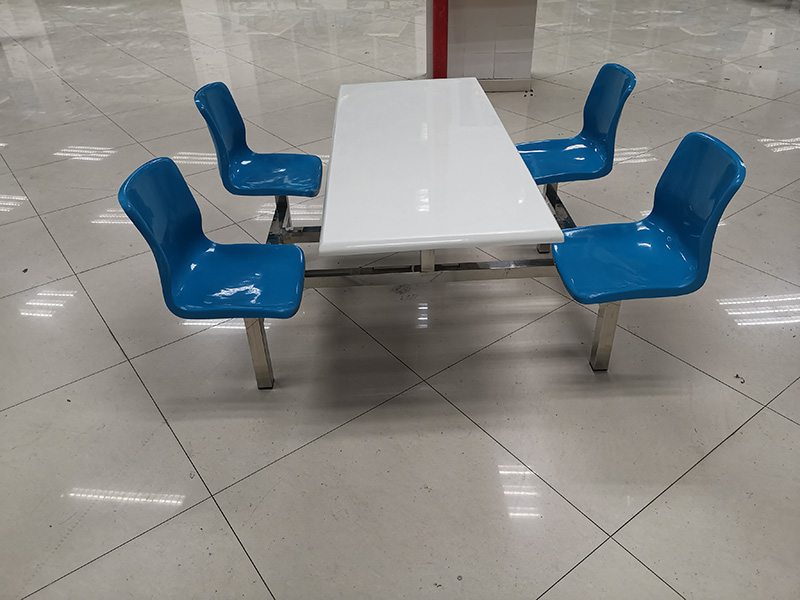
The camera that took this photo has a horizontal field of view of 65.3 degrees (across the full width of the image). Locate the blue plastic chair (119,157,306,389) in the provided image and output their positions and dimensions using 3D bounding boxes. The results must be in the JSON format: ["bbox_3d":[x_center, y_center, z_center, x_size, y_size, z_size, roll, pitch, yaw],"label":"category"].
[{"bbox_3d":[-0.517,-0.037,1.999,0.450,0.825,0.410,-3,34,-1],"label":"blue plastic chair"}]

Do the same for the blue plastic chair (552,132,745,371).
[{"bbox_3d":[0.729,-0.102,2.023,0.455,0.825,0.410,-3,34,-1],"label":"blue plastic chair"}]

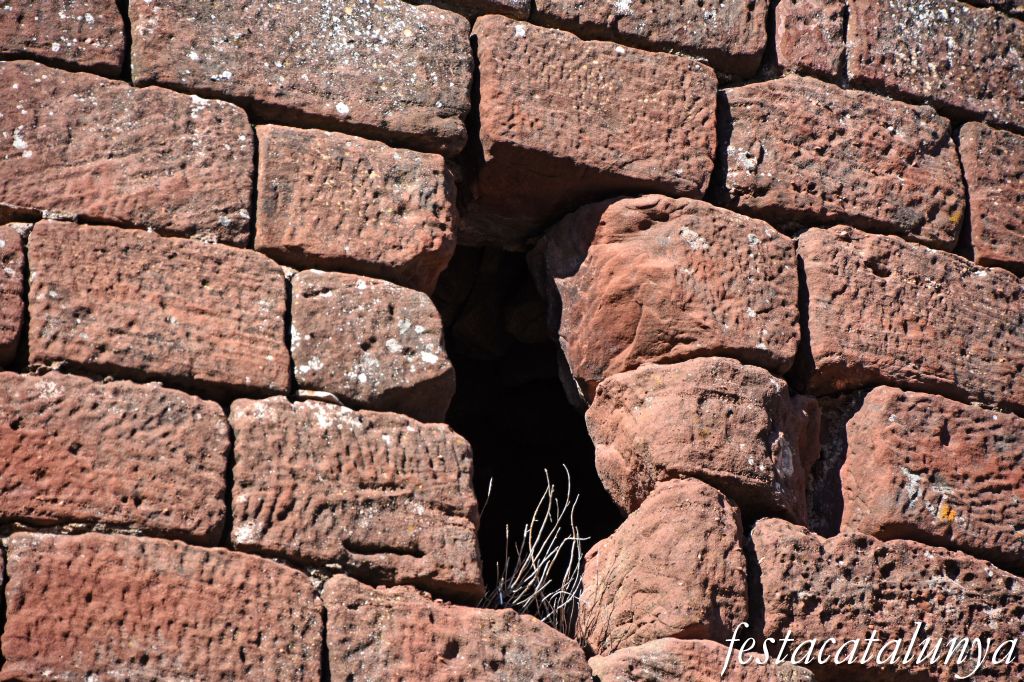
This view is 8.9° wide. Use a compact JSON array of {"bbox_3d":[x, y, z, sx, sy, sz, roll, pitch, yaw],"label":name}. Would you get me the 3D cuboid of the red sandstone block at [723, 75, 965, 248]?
[{"bbox_3d":[0.607,-0.281,13.144,0.500,0.339,0.310,13,-39,-17],"label":"red sandstone block"}]

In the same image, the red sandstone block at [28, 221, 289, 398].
[{"bbox_3d":[-0.688,0.019,12.426,0.494,0.339,0.310,8,-38,-10],"label":"red sandstone block"}]

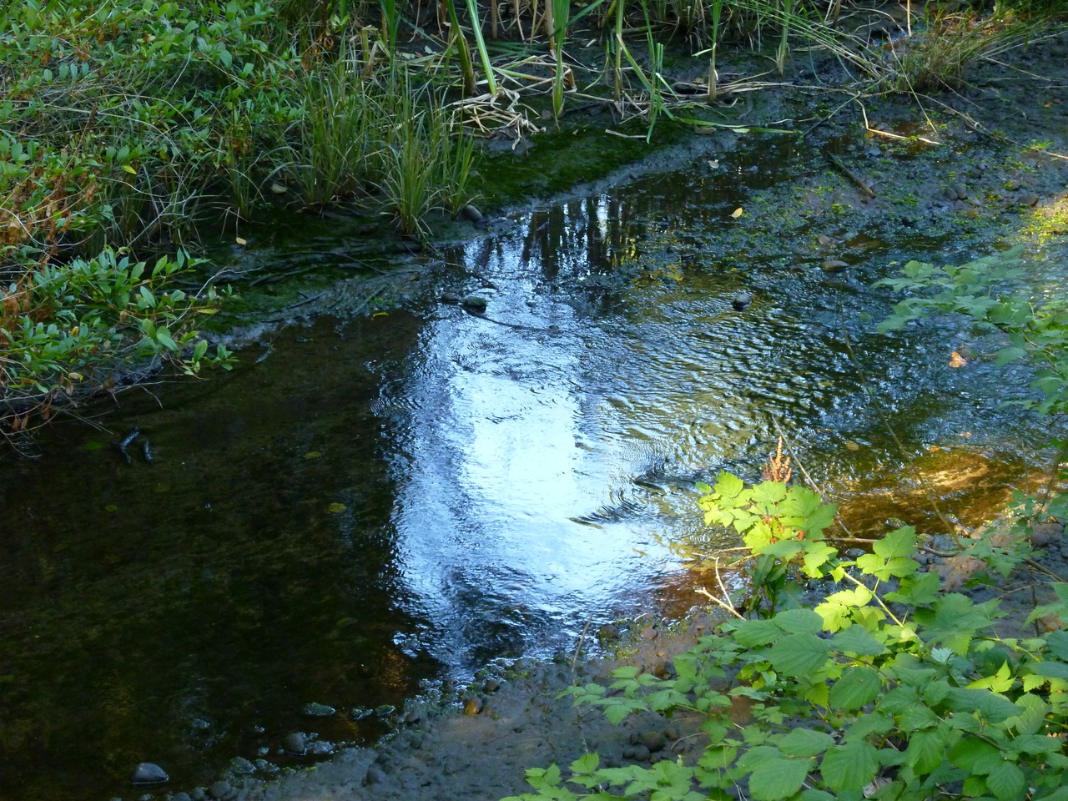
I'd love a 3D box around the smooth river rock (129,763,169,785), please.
[{"bbox_3d":[-0.639,0.623,5.380,0.064,0.034,0.048,0,25,0],"label":"smooth river rock"}]

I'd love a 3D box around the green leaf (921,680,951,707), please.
[{"bbox_3d":[0.571,0.415,4.596,0.039,0.018,0.048,21,55,28],"label":"green leaf"}]

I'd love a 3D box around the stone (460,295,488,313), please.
[{"bbox_3d":[-0.134,-0.209,7.164,0.058,0.034,0.044,0,25,0],"label":"stone"}]

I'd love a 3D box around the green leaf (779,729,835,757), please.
[{"bbox_3d":[0.379,0.475,4.509,0.079,0.018,0.064,-2,31,2],"label":"green leaf"}]

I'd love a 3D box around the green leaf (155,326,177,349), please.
[{"bbox_3d":[-0.738,-0.126,6.500,0.030,0.014,0.066,-31,62,-23],"label":"green leaf"}]

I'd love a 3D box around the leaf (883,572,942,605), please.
[{"bbox_3d":[0.585,0.290,5.000,0.085,0.025,0.081,19,45,24],"label":"leaf"}]

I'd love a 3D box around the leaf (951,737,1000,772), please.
[{"bbox_3d":[0.611,0.489,4.482,0.071,0.018,0.058,-10,46,3],"label":"leaf"}]

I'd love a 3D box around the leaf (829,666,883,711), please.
[{"bbox_3d":[0.458,0.410,4.609,0.083,0.018,0.068,-42,50,-19],"label":"leaf"}]

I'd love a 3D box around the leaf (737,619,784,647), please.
[{"bbox_3d":[0.326,0.335,4.677,0.073,0.018,0.059,6,36,20],"label":"leaf"}]

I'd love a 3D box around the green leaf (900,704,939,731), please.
[{"bbox_3d":[0.540,0.446,4.546,0.060,0.018,0.052,-6,34,6],"label":"green leaf"}]

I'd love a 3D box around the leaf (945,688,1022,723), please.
[{"bbox_3d":[0.617,0.419,4.450,0.112,0.022,0.070,12,37,19],"label":"leaf"}]

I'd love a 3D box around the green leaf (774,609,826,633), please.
[{"bbox_3d":[0.376,0.315,4.600,0.072,0.016,0.050,16,40,22],"label":"green leaf"}]

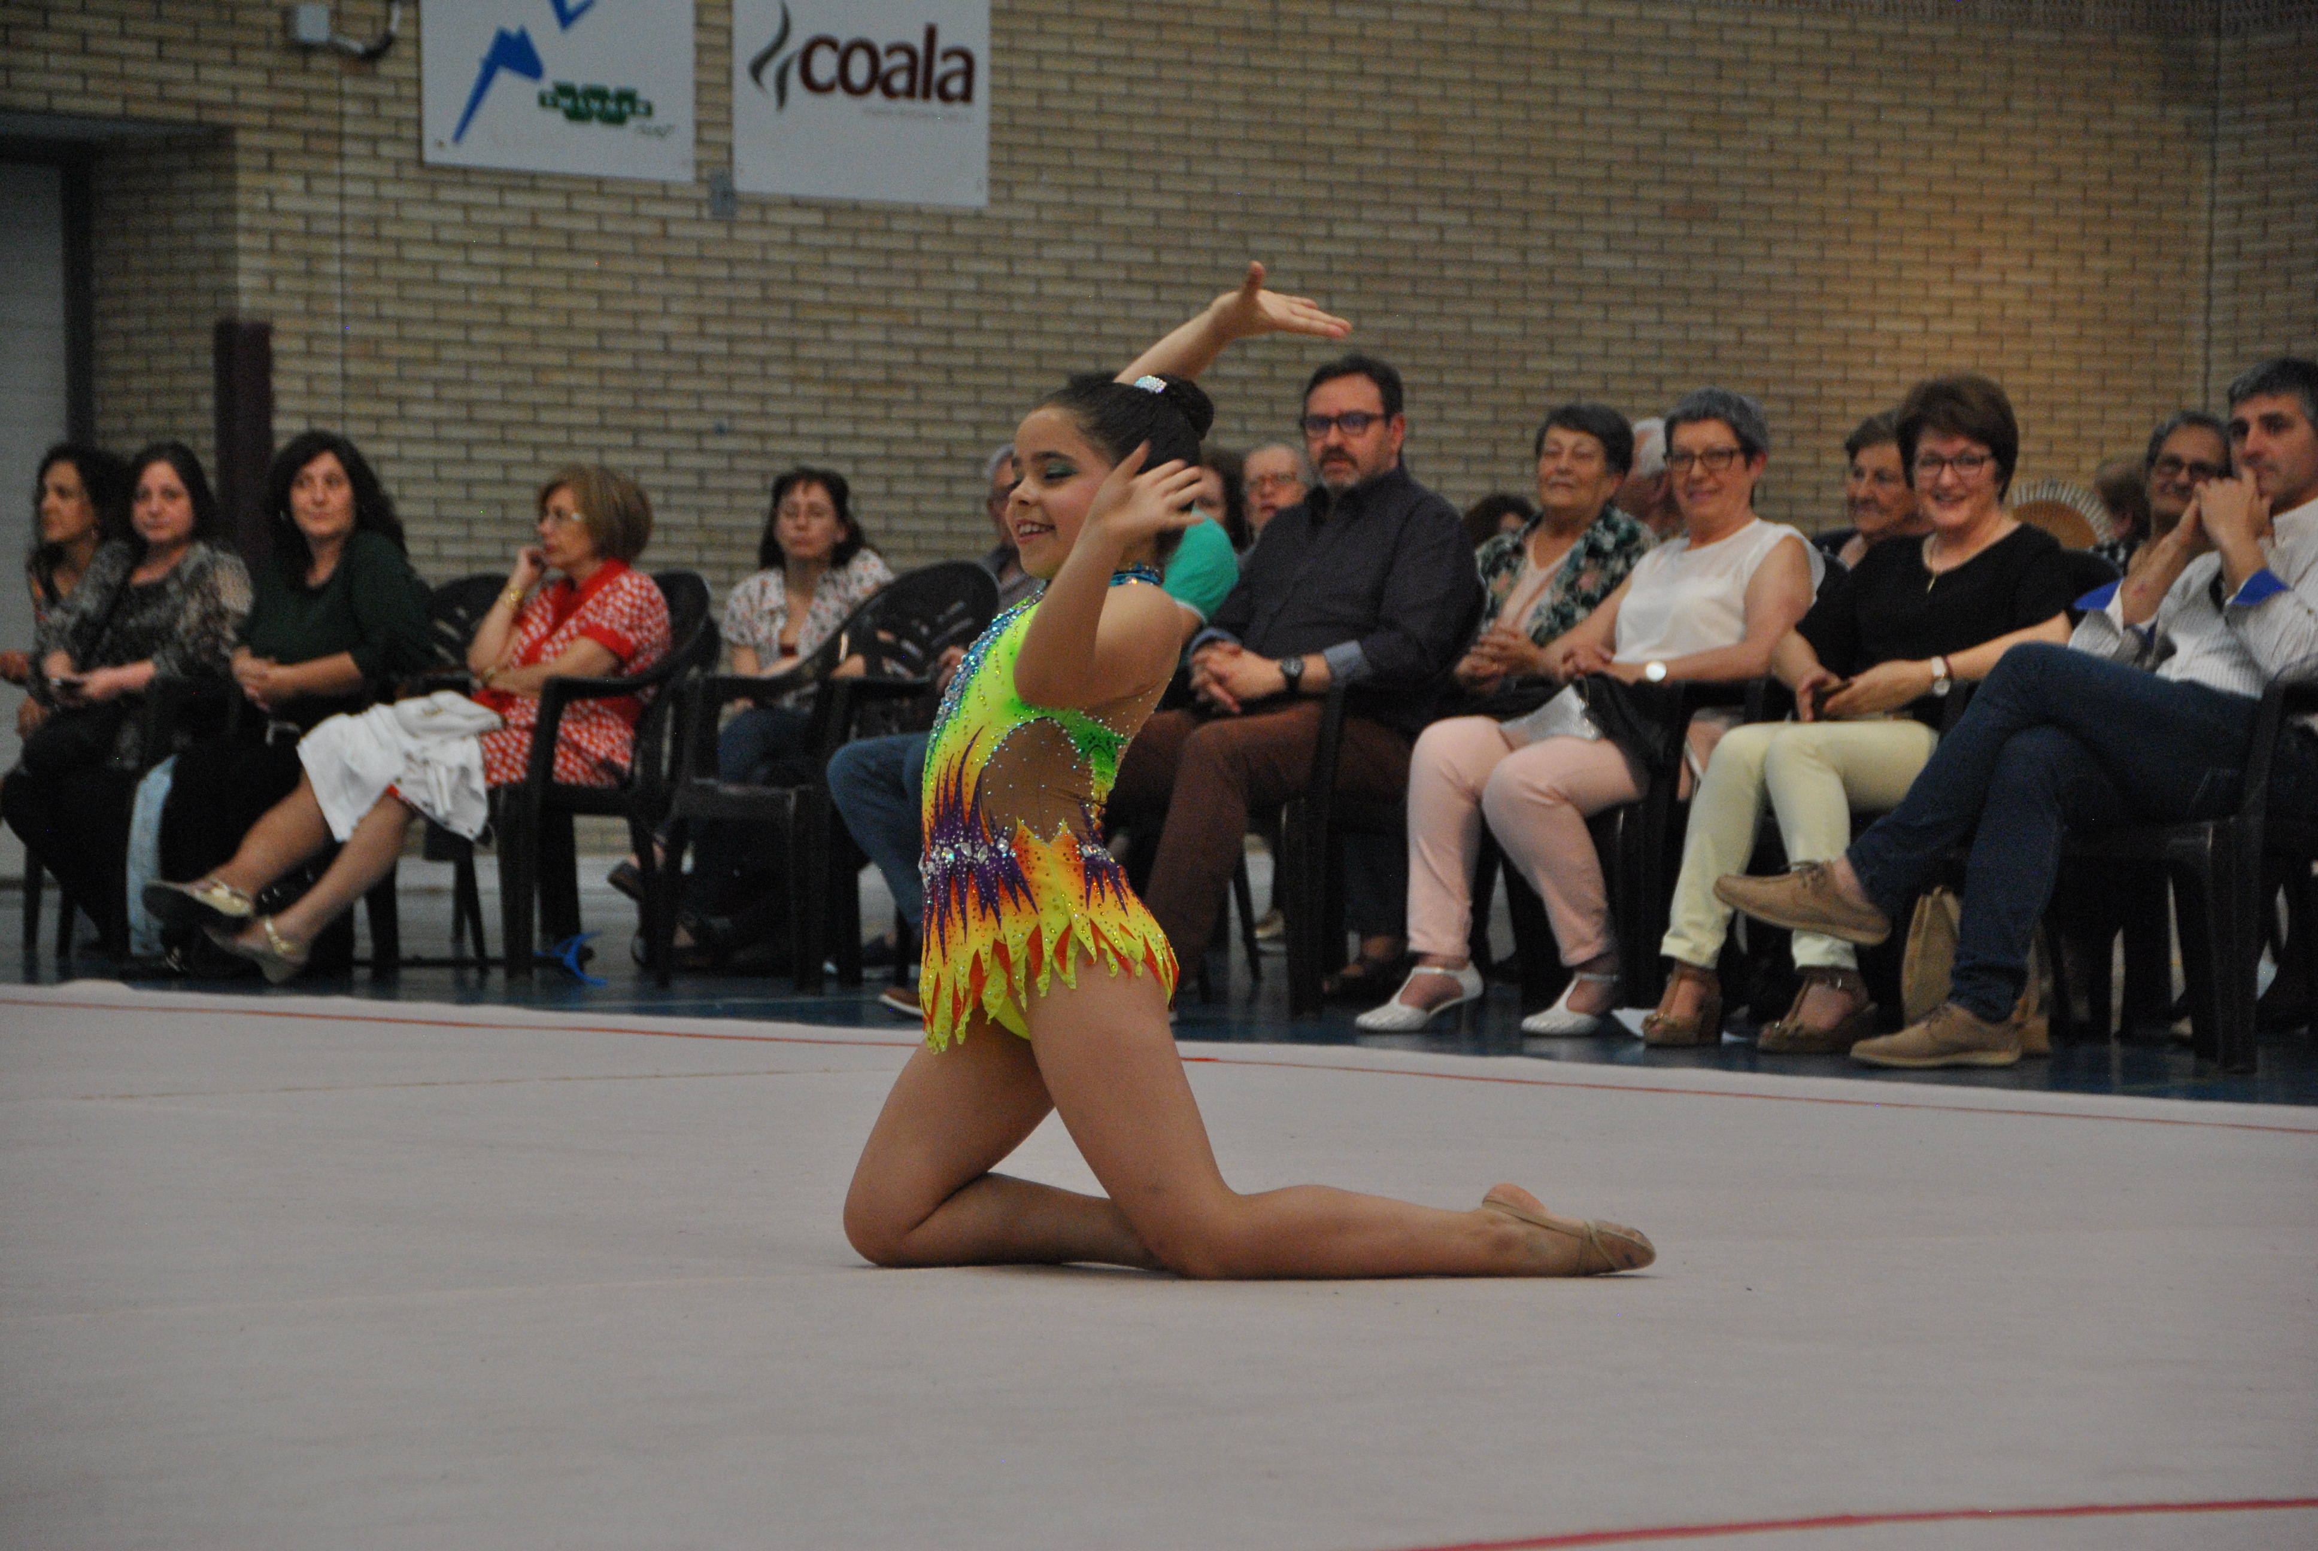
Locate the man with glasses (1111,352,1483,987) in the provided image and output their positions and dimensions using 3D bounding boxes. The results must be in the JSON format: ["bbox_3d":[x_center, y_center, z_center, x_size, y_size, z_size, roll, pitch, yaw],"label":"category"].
[{"bbox_3d":[0.200,-0.171,16.030,0.850,1.260,0.550,0,1,-41],"label":"man with glasses"}]

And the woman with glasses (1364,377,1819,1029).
[{"bbox_3d":[0.847,-0.117,15.480,0.800,1.170,0.520,0,1,-41],"label":"woman with glasses"}]

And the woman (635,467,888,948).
[{"bbox_3d":[-0.957,-0.168,19.850,0.500,1.170,0.750,1,1,37],"label":"woman"}]

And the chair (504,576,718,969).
[{"bbox_3d":[-1.330,-0.004,17.980,0.550,0.870,0.560,0,1,-40],"label":"chair"}]

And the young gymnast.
[{"bbox_3d":[0.096,-0.001,8.900,0.820,1.060,0.420,0,1,-16],"label":"young gymnast"}]

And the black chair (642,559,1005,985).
[{"bbox_3d":[-0.690,0.000,17.470,0.550,0.880,0.560,0,1,-40],"label":"black chair"}]

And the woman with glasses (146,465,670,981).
[{"bbox_3d":[-1.620,-0.120,17.790,1.030,1.100,0.500,0,1,-31],"label":"woman with glasses"}]

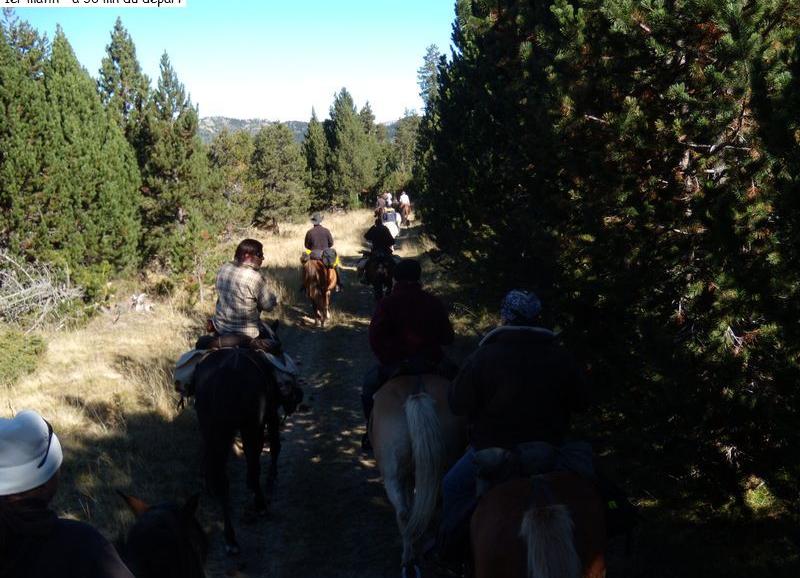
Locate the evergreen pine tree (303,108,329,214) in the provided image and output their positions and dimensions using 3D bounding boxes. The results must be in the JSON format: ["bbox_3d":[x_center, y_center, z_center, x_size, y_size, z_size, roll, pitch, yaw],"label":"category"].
[{"bbox_3d":[-5.688,-8.649,56.000,2.300,7.000,2.300,0,6,0],"label":"evergreen pine tree"}]

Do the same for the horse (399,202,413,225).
[{"bbox_3d":[0.398,-4.628,51.000,0.620,1.600,2.200,0,6,3],"label":"horse"}]

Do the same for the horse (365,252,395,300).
[{"bbox_3d":[-0.443,-0.170,18.900,0.620,1.620,2.200,0,6,2],"label":"horse"}]

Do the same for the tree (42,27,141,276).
[{"bbox_3d":[-8.501,-3.773,23.000,2.800,7.000,2.800,0,6,0],"label":"tree"}]

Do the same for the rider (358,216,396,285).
[{"bbox_3d":[-0.478,-0.856,18.500,0.850,1.500,0.680,0,6,2],"label":"rider"}]

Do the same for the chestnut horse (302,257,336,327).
[{"bbox_3d":[-1.627,-0.053,17.700,0.620,1.650,2.200,1,6,6],"label":"chestnut horse"}]

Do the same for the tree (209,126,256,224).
[{"bbox_3d":[-7.291,-4.695,36.000,2.500,4.700,2.500,0,6,0],"label":"tree"}]

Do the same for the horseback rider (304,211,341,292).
[{"bbox_3d":[-1.630,-0.789,17.500,0.800,1.680,0.680,1,6,5],"label":"horseback rider"}]

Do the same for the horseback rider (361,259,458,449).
[{"bbox_3d":[0.096,0.496,6.400,0.780,1.500,0.700,0,6,-3],"label":"horseback rider"}]

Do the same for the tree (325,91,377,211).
[{"bbox_3d":[-3.451,-9.794,58.000,3.800,8.400,3.800,0,6,0],"label":"tree"}]

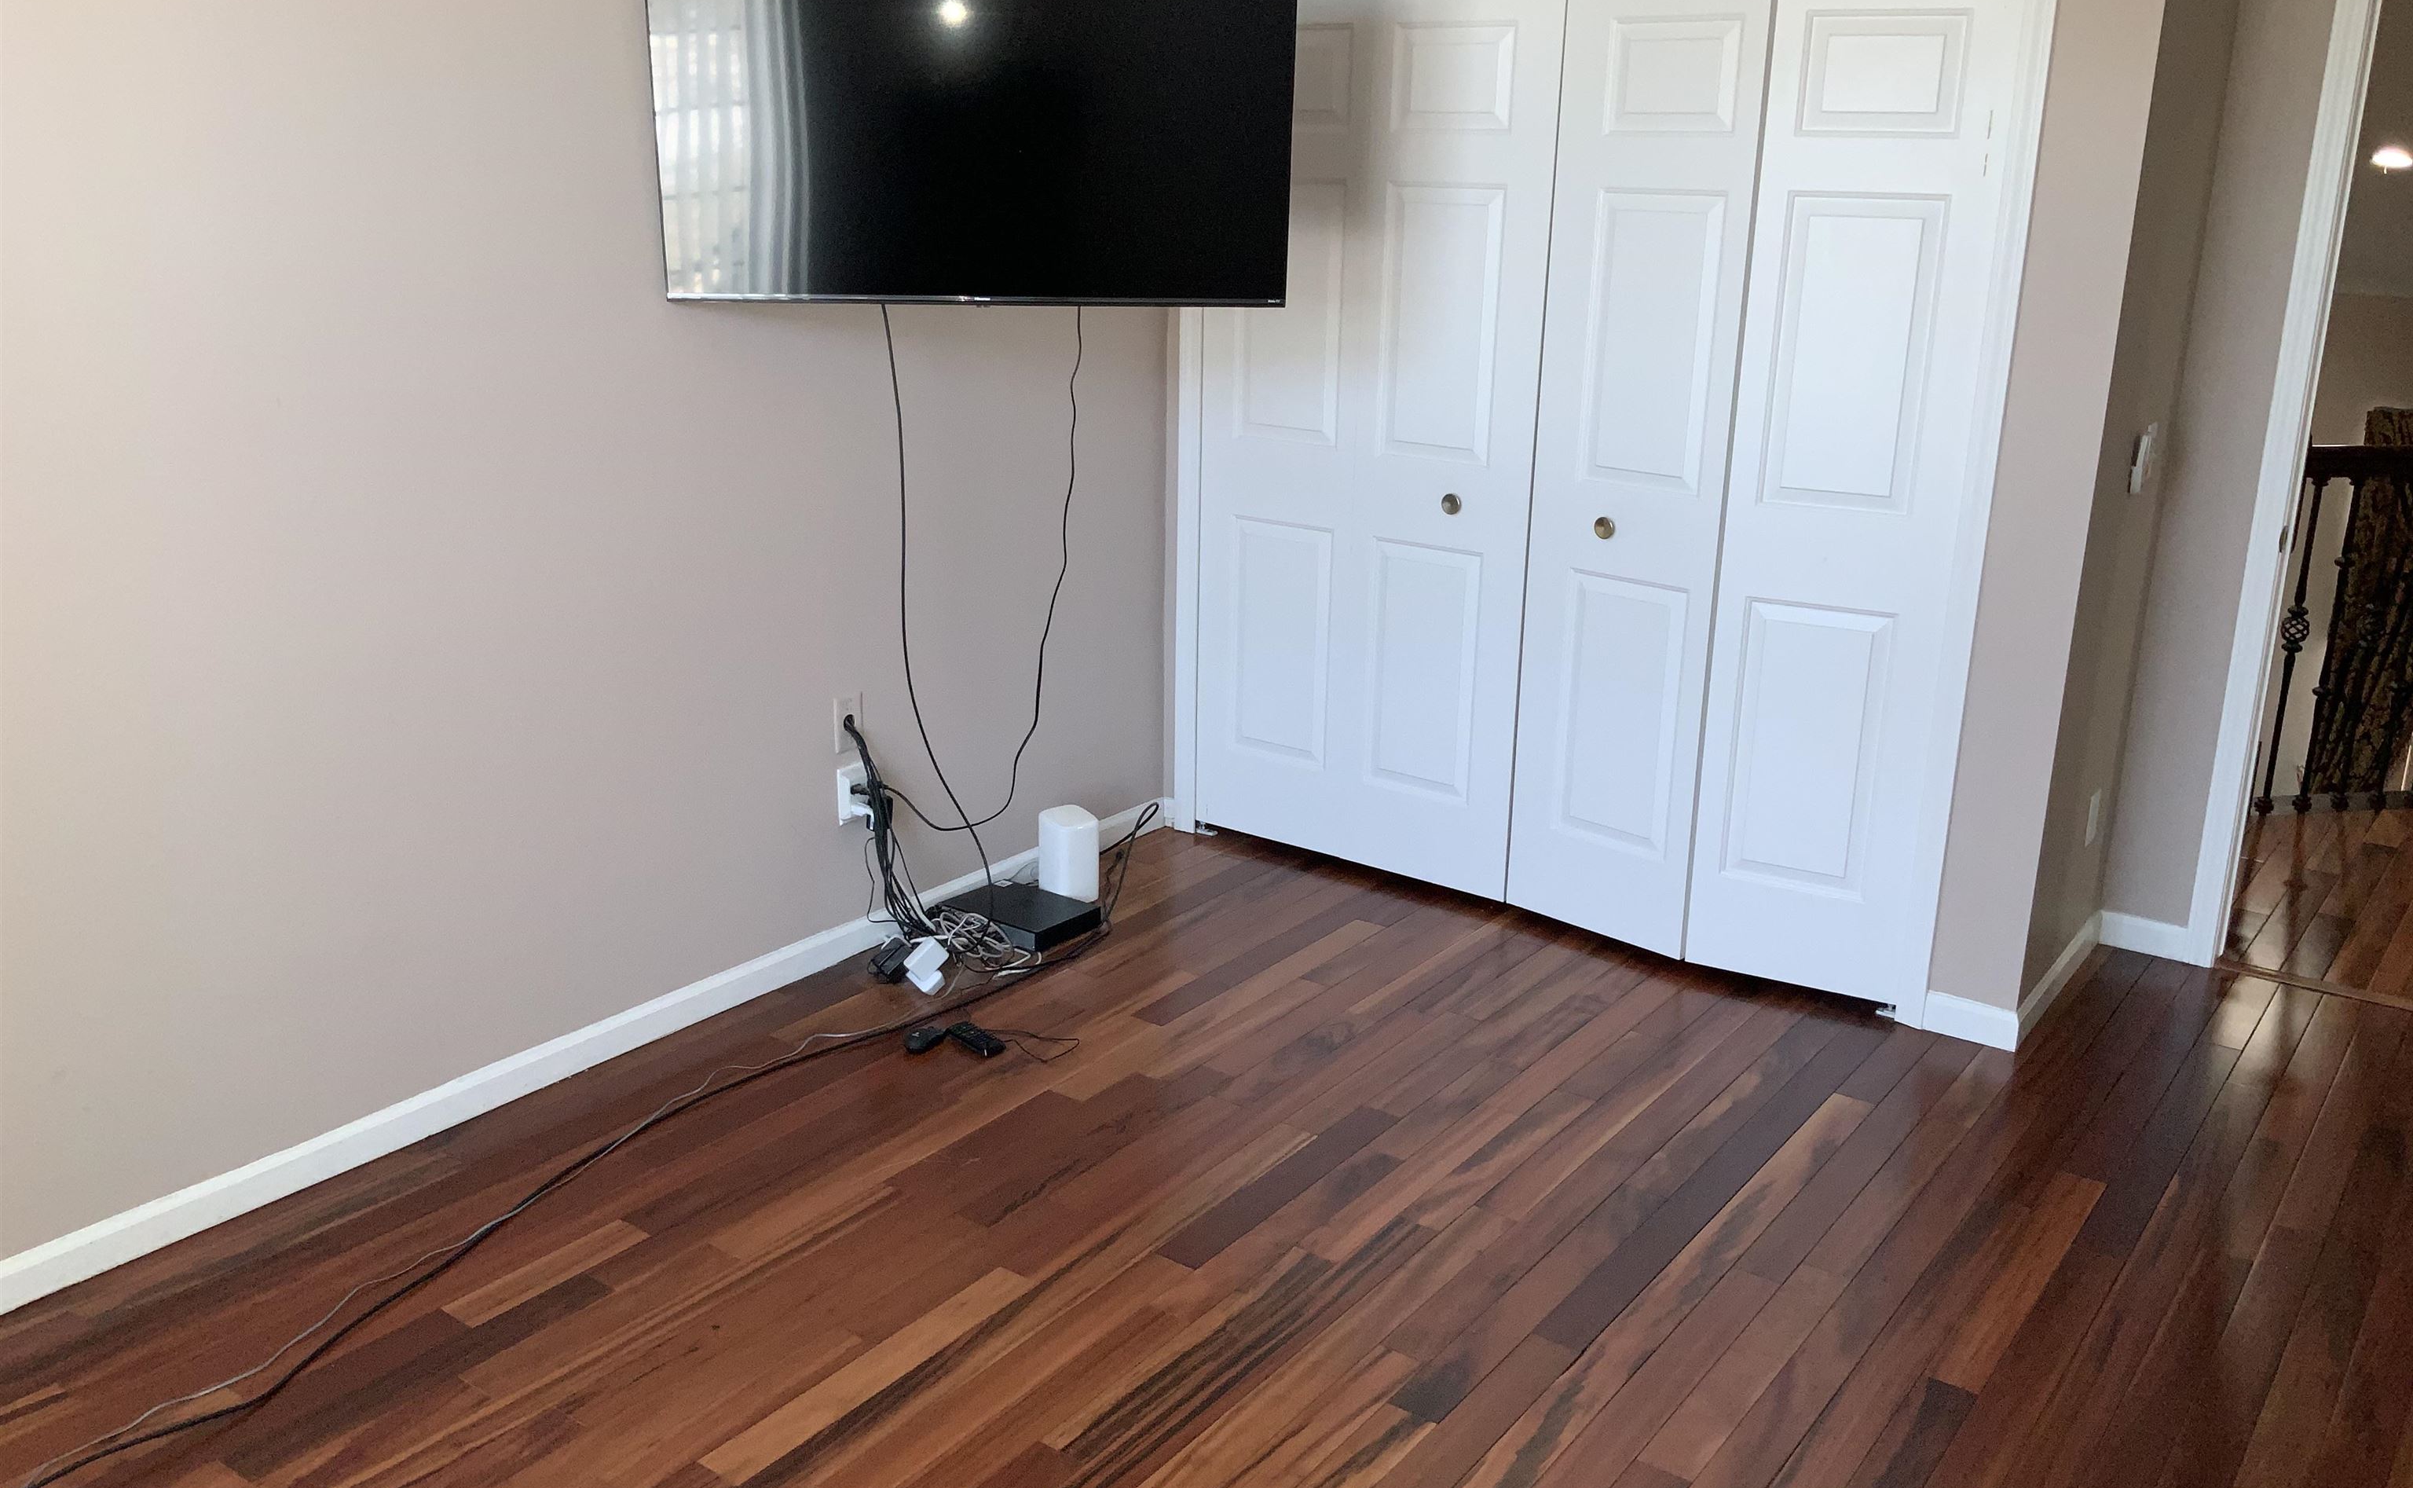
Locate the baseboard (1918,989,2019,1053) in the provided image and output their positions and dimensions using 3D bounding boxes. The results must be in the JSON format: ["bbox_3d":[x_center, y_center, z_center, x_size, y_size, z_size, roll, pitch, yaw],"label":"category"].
[{"bbox_3d":[1.531,0.556,4.057,0.185,0.083,0.015,13,20,34],"label":"baseboard"}]

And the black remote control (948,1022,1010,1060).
[{"bbox_3d":[-0.444,0.571,3.898,0.044,0.021,0.136,-12,21,-36],"label":"black remote control"}]

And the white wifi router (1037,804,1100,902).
[{"bbox_3d":[-0.319,0.265,4.697,0.120,0.200,0.120,13,20,34],"label":"white wifi router"}]

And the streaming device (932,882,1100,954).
[{"bbox_3d":[-0.415,0.385,4.532,0.285,0.045,0.215,13,21,35],"label":"streaming device"}]

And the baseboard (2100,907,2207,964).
[{"bbox_3d":[2.106,0.431,4.511,0.200,0.083,0.015,13,20,34],"label":"baseboard"}]

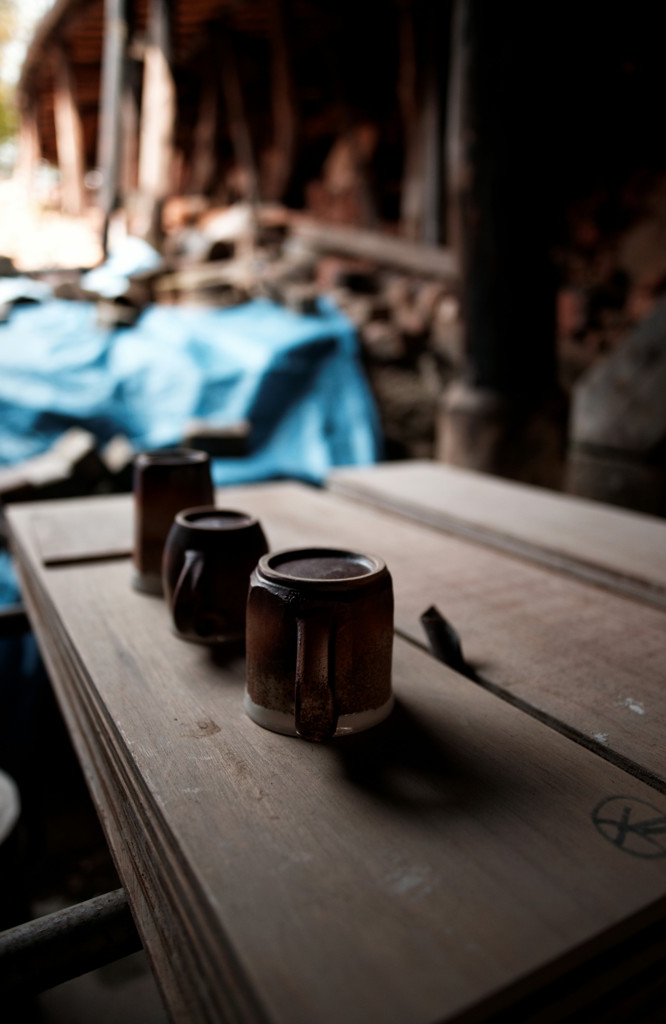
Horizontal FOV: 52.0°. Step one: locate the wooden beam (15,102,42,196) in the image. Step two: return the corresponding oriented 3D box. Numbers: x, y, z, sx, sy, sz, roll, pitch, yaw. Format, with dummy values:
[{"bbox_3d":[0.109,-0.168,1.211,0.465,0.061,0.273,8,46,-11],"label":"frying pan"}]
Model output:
[{"bbox_3d":[-4.017,-4.773,9.002,0.251,1.159,0.251,-1,15,-24],"label":"wooden beam"}]

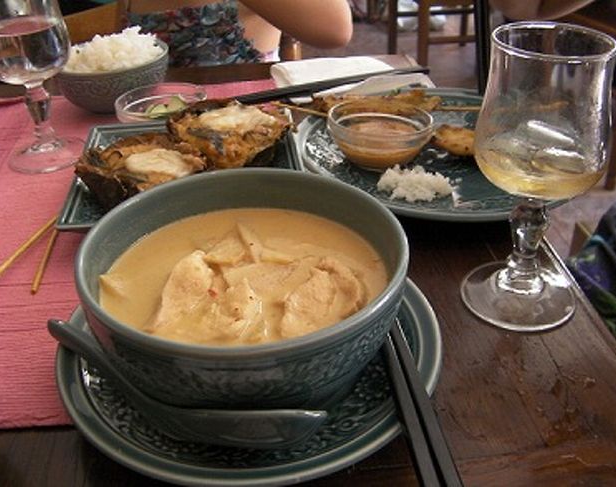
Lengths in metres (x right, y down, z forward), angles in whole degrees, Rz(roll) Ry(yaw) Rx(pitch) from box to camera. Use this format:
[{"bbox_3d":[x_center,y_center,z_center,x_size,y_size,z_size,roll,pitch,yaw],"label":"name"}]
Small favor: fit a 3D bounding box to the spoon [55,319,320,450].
[{"bbox_3d":[-0.056,0.064,0.330,0.134,0.041,0.052,1,70,-6],"label":"spoon"}]

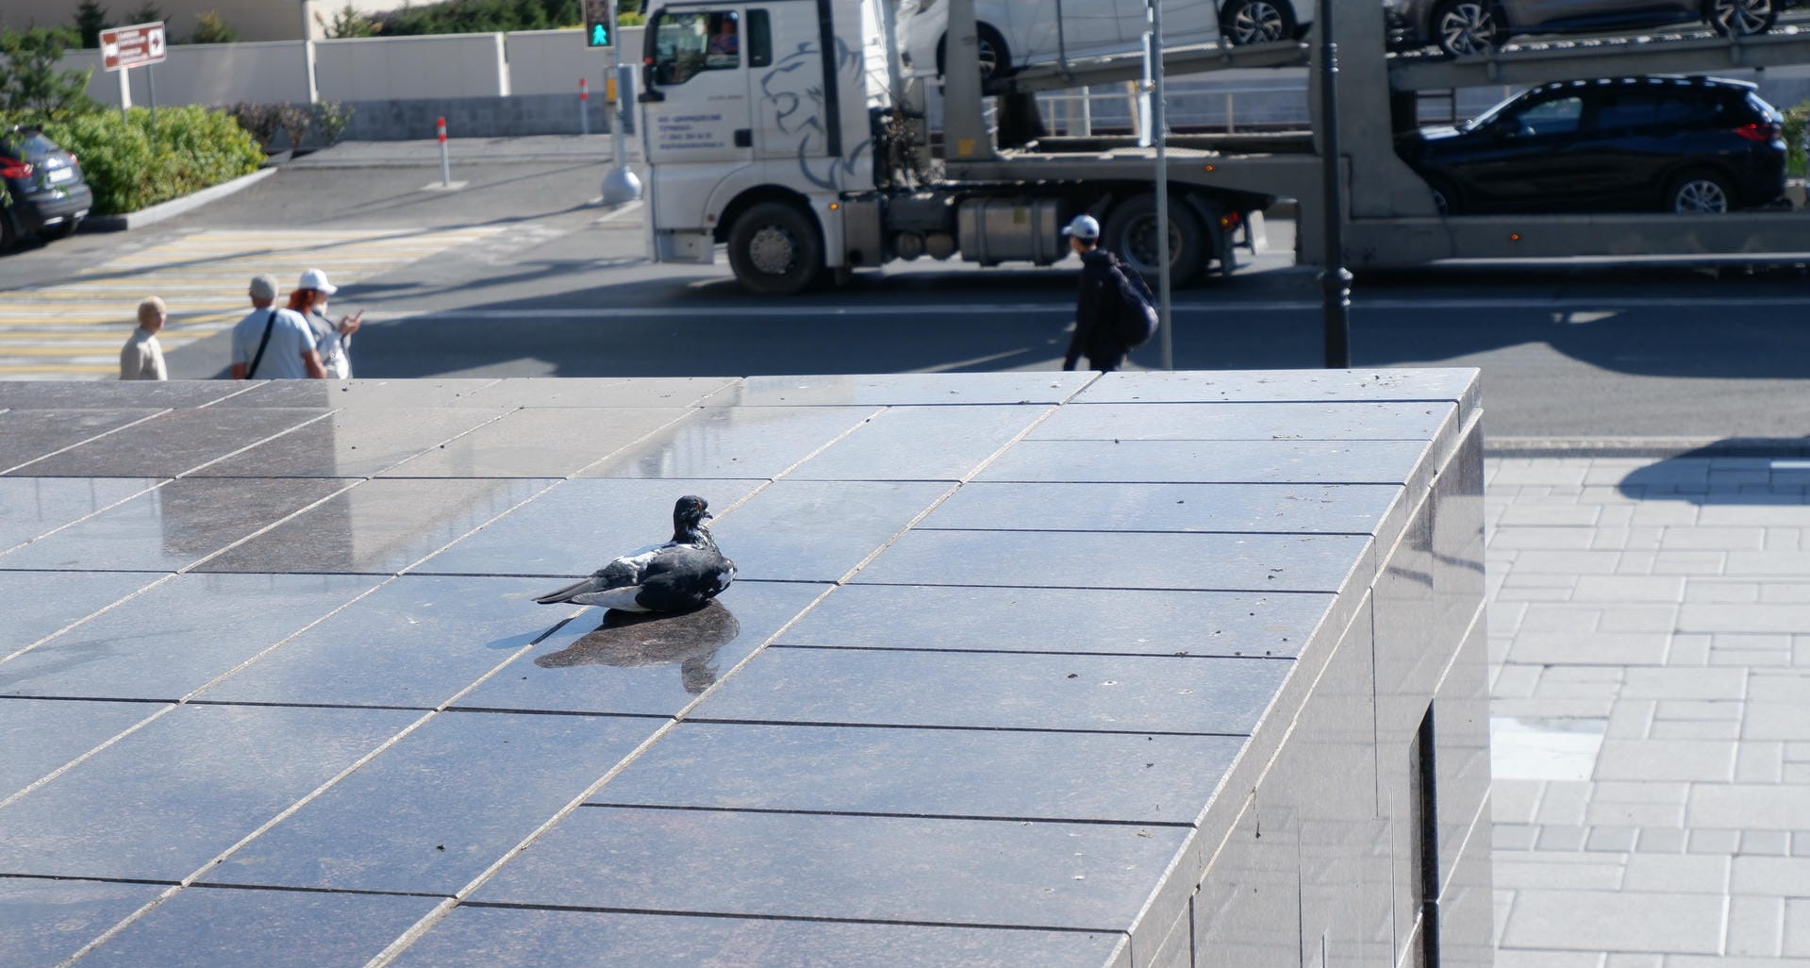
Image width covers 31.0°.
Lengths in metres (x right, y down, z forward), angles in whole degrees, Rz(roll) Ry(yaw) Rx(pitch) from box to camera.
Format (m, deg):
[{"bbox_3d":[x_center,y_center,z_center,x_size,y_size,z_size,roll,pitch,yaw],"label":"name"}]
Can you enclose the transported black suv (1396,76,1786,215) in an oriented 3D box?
[{"bbox_3d":[6.551,-3.197,32.011,4.370,1.526,1.824,0,9,20],"label":"transported black suv"}]

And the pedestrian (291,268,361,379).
[{"bbox_3d":[-3.617,-0.534,20.524,0.450,1.640,0.460,-5,9,-12],"label":"pedestrian"}]

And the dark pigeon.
[{"bbox_3d":[-0.343,0.092,4.130,0.265,0.140,0.115,-6,9,-19],"label":"dark pigeon"}]

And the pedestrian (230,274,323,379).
[{"bbox_3d":[-3.873,-0.466,20.327,0.560,1.680,0.360,-1,9,10],"label":"pedestrian"}]

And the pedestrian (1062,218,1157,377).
[{"bbox_3d":[1.283,-0.802,20.129,0.620,1.710,0.520,0,9,20],"label":"pedestrian"}]

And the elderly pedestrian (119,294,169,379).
[{"bbox_3d":[-4.698,-0.375,20.320,0.330,1.580,0.460,-8,10,-30],"label":"elderly pedestrian"}]

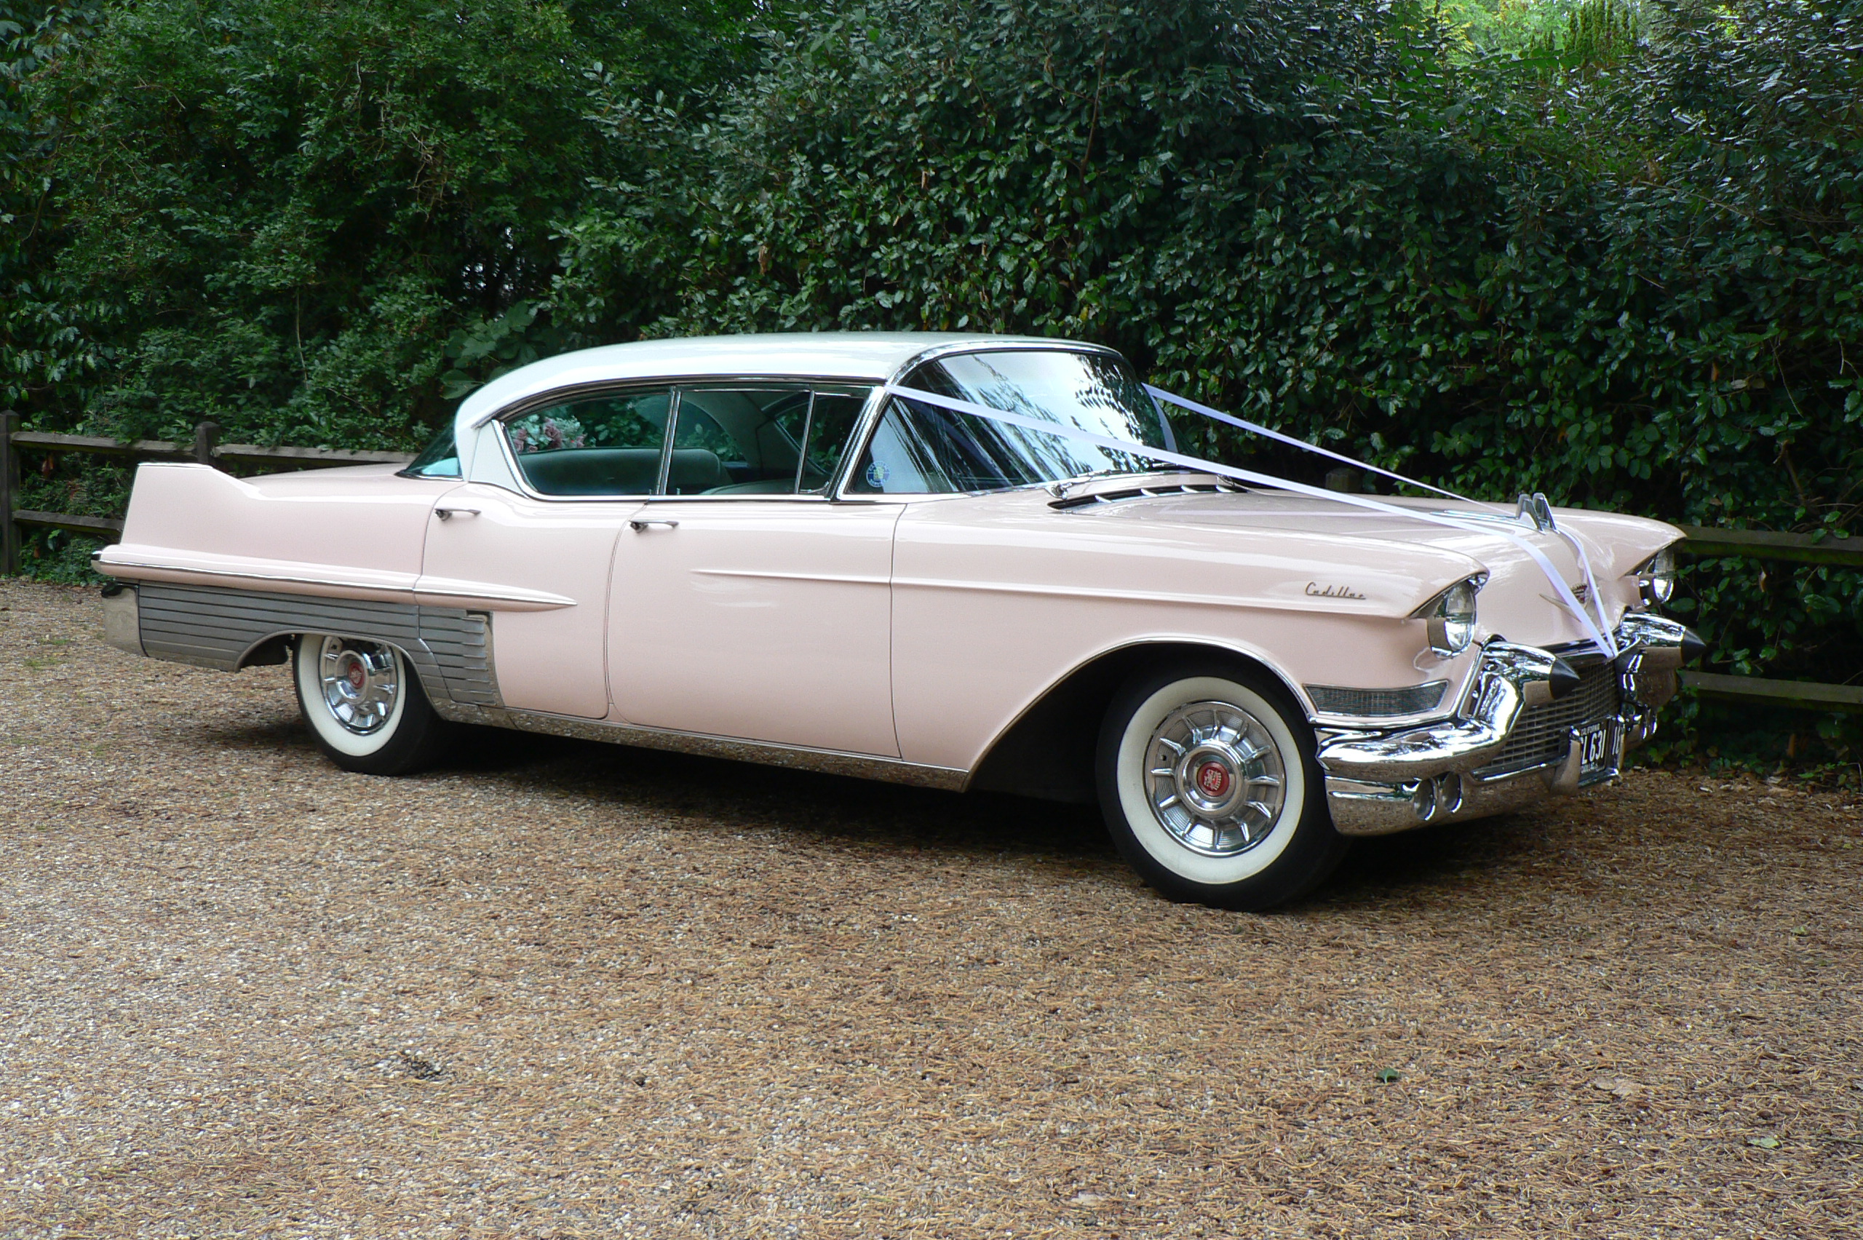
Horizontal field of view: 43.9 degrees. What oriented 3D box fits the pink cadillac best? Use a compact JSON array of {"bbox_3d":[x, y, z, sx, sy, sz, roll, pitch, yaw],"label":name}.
[{"bbox_3d":[-0.341,-0.188,7.876,5.680,1.510,2.030,5,8,35],"label":"pink cadillac"}]

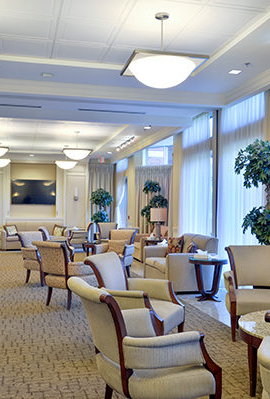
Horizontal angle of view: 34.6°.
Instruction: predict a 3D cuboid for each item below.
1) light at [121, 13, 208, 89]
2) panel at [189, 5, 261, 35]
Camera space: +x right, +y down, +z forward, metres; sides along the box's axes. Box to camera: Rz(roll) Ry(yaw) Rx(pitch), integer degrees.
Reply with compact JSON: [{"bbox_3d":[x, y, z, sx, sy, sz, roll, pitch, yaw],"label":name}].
[{"bbox_3d":[0.261,-1.405,4.145,0.695,0.695,0.695,0,-1,-15],"label":"light"},{"bbox_3d":[0.847,-1.744,4.222,0.554,0.040,0.554,0,-1,-15],"label":"panel"}]

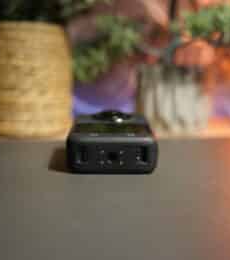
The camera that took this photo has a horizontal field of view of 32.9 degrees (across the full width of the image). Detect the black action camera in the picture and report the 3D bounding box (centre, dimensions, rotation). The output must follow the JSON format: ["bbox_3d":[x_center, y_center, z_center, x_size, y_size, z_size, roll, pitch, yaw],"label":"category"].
[{"bbox_3d":[-0.002,0.007,0.295,0.061,0.035,0.081,0,14,-1],"label":"black action camera"}]

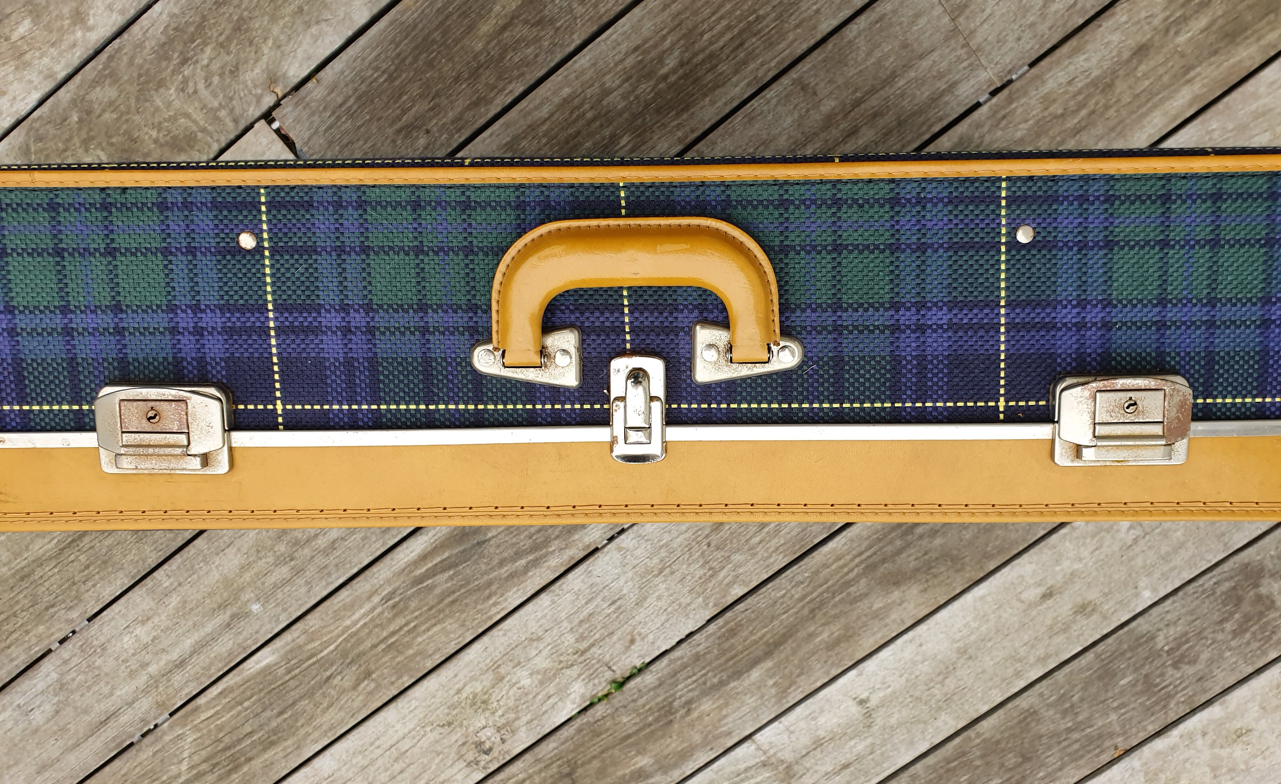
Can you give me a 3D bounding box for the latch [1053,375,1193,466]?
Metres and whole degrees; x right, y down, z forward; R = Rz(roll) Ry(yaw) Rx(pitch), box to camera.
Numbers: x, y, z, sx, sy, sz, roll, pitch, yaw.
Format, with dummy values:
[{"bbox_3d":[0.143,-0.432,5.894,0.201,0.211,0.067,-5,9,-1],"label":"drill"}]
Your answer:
[{"bbox_3d":[0.210,0.013,0.418,0.056,0.009,0.037,0,97,1],"label":"latch"}]

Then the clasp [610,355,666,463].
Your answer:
[{"bbox_3d":[-0.001,0.008,0.419,0.024,0.009,0.046,0,97,1],"label":"clasp"}]

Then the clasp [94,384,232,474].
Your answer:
[{"bbox_3d":[-0.209,0.016,0.422,0.056,0.009,0.037,0,97,1],"label":"clasp"}]

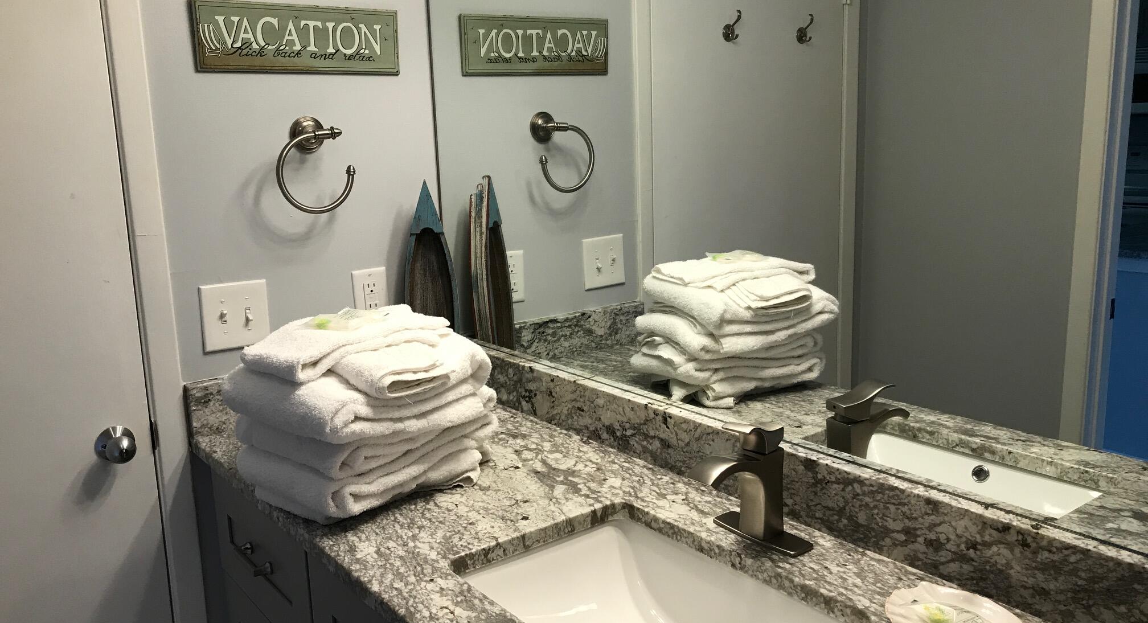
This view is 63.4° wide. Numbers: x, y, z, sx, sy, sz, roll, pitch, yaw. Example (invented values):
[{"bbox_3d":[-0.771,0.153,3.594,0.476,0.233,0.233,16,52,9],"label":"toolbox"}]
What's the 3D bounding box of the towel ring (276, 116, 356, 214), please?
[{"bbox_3d":[-0.505,-0.277,1.773,0.155,0.188,0.086,-10,14,-36],"label":"towel ring"}]

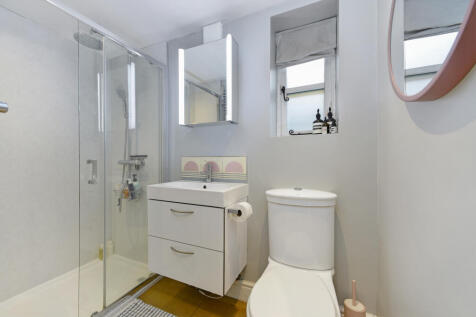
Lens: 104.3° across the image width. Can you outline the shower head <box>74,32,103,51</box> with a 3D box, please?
[{"bbox_3d":[-1.254,-0.984,1.560,0.200,0.030,0.200,0,0,25],"label":"shower head"}]

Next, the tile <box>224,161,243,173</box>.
[{"bbox_3d":[-0.029,0.065,1.386,0.158,0.087,0.010,0,0,25],"label":"tile"}]

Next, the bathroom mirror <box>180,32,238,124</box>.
[{"bbox_3d":[-0.232,-0.558,1.424,0.475,0.605,0.115,0,0,25],"label":"bathroom mirror"}]

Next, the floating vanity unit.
[{"bbox_3d":[-0.278,0.481,1.308,0.605,0.585,0.355,0,0,25],"label":"floating vanity unit"}]

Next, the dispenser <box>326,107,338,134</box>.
[{"bbox_3d":[0.601,-0.243,1.197,0.074,0.184,0.074,0,0,25],"label":"dispenser"}]

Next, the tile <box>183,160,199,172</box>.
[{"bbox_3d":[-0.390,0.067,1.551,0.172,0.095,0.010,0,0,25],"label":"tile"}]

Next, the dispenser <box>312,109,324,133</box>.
[{"bbox_3d":[0.544,-0.243,1.245,0.074,0.184,0.074,0,0,25],"label":"dispenser"}]

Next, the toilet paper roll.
[{"bbox_3d":[0.033,0.315,1.092,0.103,0.103,0.095,0,0,25],"label":"toilet paper roll"}]

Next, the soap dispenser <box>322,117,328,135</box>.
[{"bbox_3d":[0.561,-0.209,1.182,0.042,0.115,0.042,0,0,25],"label":"soap dispenser"}]

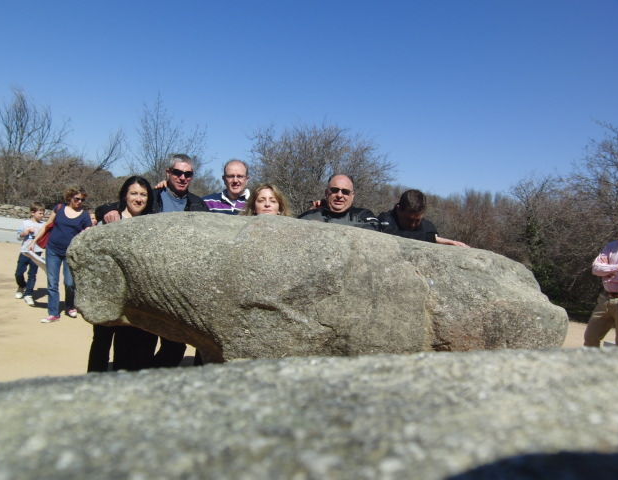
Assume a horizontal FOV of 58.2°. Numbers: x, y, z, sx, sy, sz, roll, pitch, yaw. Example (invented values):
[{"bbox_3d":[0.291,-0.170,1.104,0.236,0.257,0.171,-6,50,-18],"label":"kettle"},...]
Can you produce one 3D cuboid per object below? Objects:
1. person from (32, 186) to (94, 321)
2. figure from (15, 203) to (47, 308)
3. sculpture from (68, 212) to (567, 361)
[{"bbox_3d":[-2.938,0.169,6.526,0.660,1.574,0.450,4,2,-17],"label":"person"},{"bbox_3d":[-3.692,0.187,7.323,0.400,1.367,0.400,3,2,-41],"label":"figure"},{"bbox_3d":[0.014,0.609,3.023,2.650,1.350,0.780,4,2,0],"label":"sculpture"}]

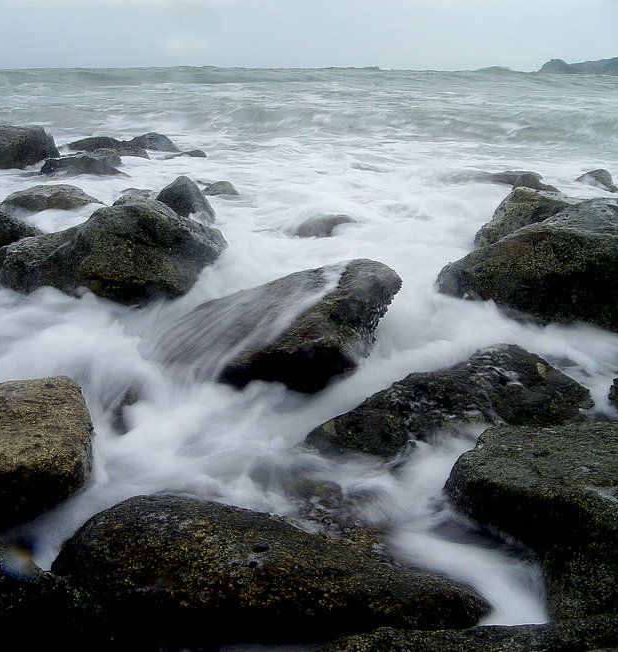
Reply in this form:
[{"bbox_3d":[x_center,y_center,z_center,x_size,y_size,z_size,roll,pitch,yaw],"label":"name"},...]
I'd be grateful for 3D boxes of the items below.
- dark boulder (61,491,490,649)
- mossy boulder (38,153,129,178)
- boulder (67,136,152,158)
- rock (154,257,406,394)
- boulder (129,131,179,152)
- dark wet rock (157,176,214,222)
[{"bbox_3d":[-0.100,0.851,2.538,1.420,0.430,0.660,-3,19,-9],"label":"dark boulder"},{"bbox_3d":[-3.920,-2.806,12.786,1.450,0.450,0.900,0,19,0],"label":"mossy boulder"},{"bbox_3d":[-4.290,-3.816,15.691,1.697,0.418,1.103,0,19,0],"label":"boulder"},{"bbox_3d":[-0.183,-0.036,4.638,1.442,0.625,0.937,-7,20,-19],"label":"rock"},{"bbox_3d":[-3.540,-4.210,16.753,1.129,0.465,0.847,0,19,0],"label":"boulder"},{"bbox_3d":[-1.460,-1.391,8.567,0.680,0.660,0.620,0,19,0],"label":"dark wet rock"}]

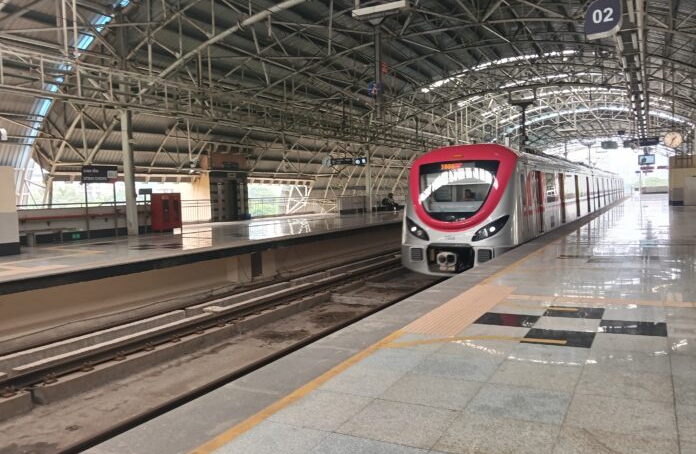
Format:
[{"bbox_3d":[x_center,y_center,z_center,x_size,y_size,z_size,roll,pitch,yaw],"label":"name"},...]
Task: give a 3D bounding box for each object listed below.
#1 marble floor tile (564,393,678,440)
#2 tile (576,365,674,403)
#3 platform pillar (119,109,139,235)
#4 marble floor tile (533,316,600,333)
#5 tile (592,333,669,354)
[{"bbox_3d":[1.684,1.184,3.356,0.600,0.020,0.600,-1,4,29],"label":"marble floor tile"},{"bbox_3d":[1.974,1.144,3.879,0.600,0.020,0.600,-1,4,29],"label":"tile"},{"bbox_3d":[-9.661,-2.409,24.064,0.350,5.600,0.290,-1,4,29],"label":"platform pillar"},{"bbox_3d":[2.321,1.029,5.741,0.600,0.020,0.600,-1,4,29],"label":"marble floor tile"},{"bbox_3d":[2.555,1.064,4.926,0.600,0.020,0.600,-1,4,29],"label":"tile"}]

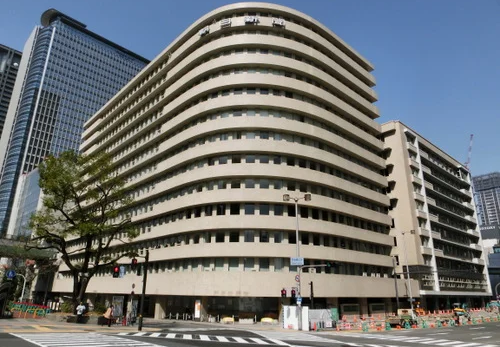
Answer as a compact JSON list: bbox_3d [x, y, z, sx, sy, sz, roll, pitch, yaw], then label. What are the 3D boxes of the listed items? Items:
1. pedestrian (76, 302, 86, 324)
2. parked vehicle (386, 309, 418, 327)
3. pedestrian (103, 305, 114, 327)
[{"bbox_3d":[-12.406,10.259,26.574,0.520,1.443,0.600,6,-19,-14],"label":"pedestrian"},{"bbox_3d":[15.959,15.122,37.862,3.450,1.800,1.500,17,-25,-39],"label":"parked vehicle"},{"bbox_3d":[-9.431,9.507,24.142,0.700,1.370,0.500,-3,-19,10],"label":"pedestrian"}]

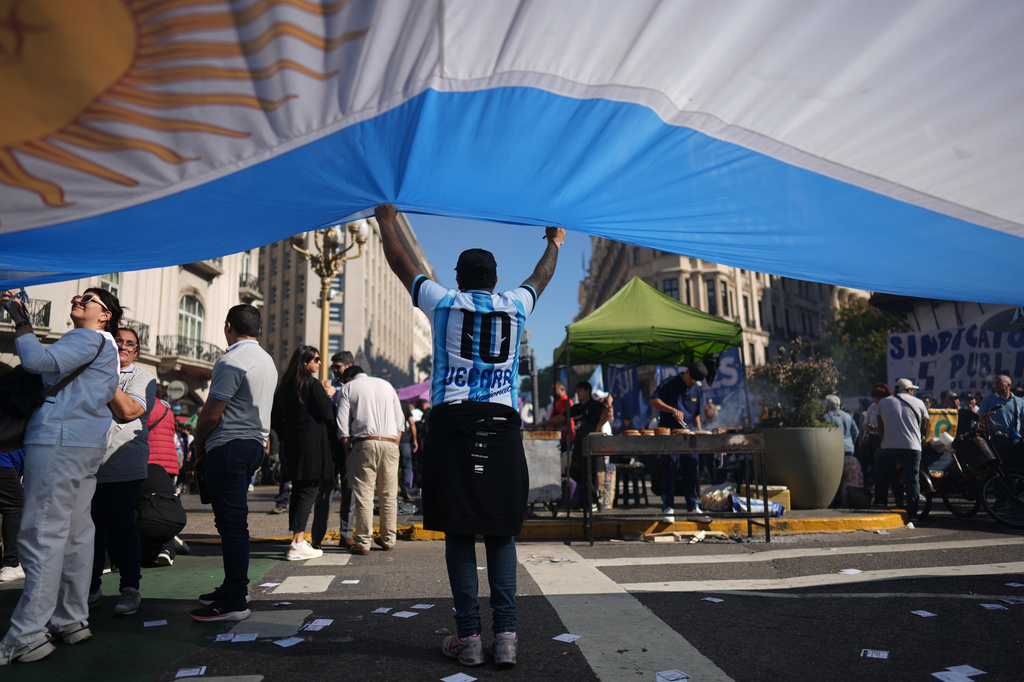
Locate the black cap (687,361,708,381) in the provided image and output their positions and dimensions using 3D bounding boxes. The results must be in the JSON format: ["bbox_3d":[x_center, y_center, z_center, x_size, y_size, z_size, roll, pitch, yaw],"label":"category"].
[{"bbox_3d":[1.884,0.343,6.858,0.180,0.260,0.140,5,-50,-30],"label":"black cap"}]

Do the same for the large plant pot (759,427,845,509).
[{"bbox_3d":[3.579,1.550,8.414,1.070,0.950,1.070,0,-8,0],"label":"large plant pot"}]

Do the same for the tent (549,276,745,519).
[{"bbox_3d":[1.550,0.594,8.273,1.950,2.800,1.950,0,-8,0],"label":"tent"}]

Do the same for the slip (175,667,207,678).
[{"bbox_3d":[-1.299,1.339,2.765,0.108,0.004,0.108,3,-9,-18],"label":"slip"}]

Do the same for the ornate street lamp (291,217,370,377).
[{"bbox_3d":[-3.642,0.083,13.333,1.570,5.500,1.570,0,-8,0],"label":"ornate street lamp"}]

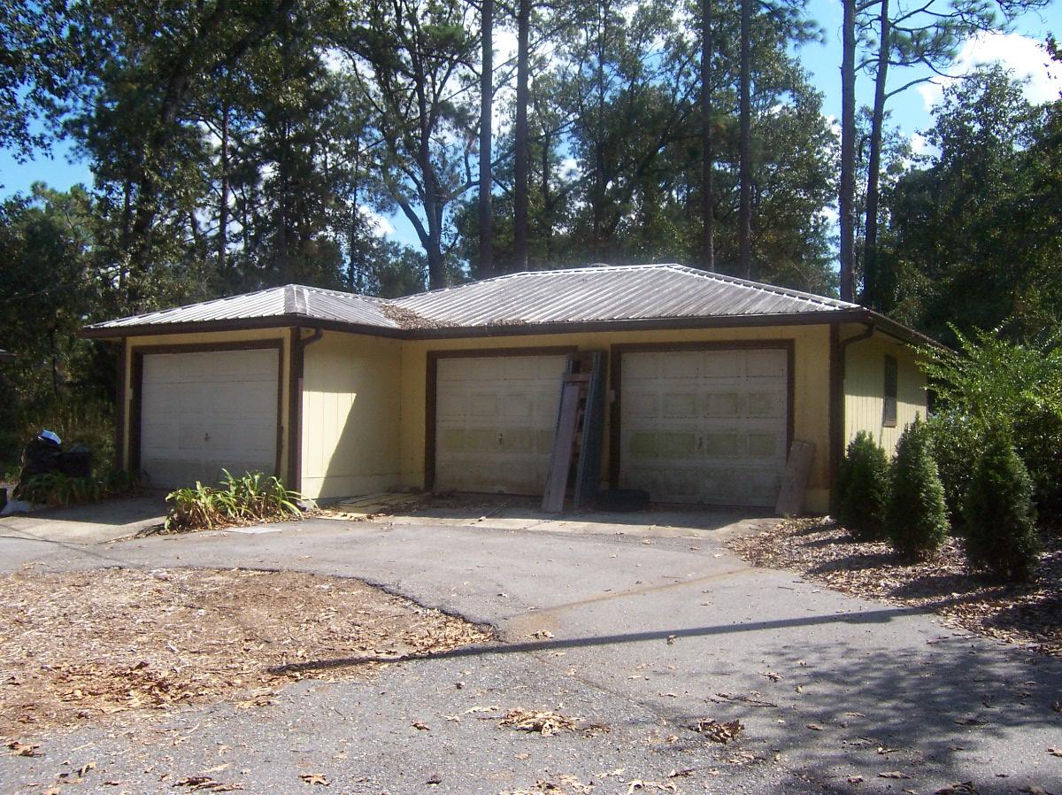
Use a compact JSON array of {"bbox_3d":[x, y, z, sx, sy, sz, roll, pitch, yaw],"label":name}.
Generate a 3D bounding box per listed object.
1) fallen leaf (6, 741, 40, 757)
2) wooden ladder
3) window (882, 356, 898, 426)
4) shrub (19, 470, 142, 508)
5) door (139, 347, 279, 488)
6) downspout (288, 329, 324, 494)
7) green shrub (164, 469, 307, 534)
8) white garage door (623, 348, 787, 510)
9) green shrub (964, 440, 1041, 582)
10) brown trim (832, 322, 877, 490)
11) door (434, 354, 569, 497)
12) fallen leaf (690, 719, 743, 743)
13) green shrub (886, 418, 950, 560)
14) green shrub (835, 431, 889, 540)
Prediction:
[{"bbox_3d":[-2.149,1.486,4.287,0.135,0.035,0.115,0,-2,30],"label":"fallen leaf"},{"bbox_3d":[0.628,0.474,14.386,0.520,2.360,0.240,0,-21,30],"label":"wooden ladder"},{"bbox_3d":[5.806,-0.079,16.338,0.090,1.125,1.069,0,-2,30],"label":"window"},{"bbox_3d":[-6.729,1.304,15.127,0.850,0.480,1.550,0,-2,30],"label":"shrub"},{"bbox_3d":[-4.933,0.365,15.548,3.014,2.128,0.100,0,-2,30],"label":"door"},{"bbox_3d":[-3.197,0.255,14.519,0.460,2.460,0.100,0,-2,30],"label":"downspout"},{"bbox_3d":[-3.705,1.289,12.888,0.850,0.660,1.650,0,-2,30],"label":"green shrub"},{"bbox_3d":[2.379,0.421,14.154,2.440,2.140,0.080,0,-2,30],"label":"white garage door"},{"bbox_3d":[3.895,0.925,8.400,0.650,1.220,0.650,0,-2,30],"label":"green shrub"},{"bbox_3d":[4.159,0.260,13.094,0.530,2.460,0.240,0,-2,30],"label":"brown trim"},{"bbox_3d":[-0.456,0.438,15.763,2.446,2.125,0.100,0,-2,30],"label":"door"},{"bbox_3d":[0.853,1.528,4.633,0.230,0.055,0.180,0,-2,30],"label":"fallen leaf"},{"bbox_3d":[3.616,0.843,9.500,0.620,1.340,0.620,0,-2,30],"label":"green shrub"},{"bbox_3d":[3.826,0.976,11.653,0.580,1.166,0.580,0,-2,30],"label":"green shrub"}]

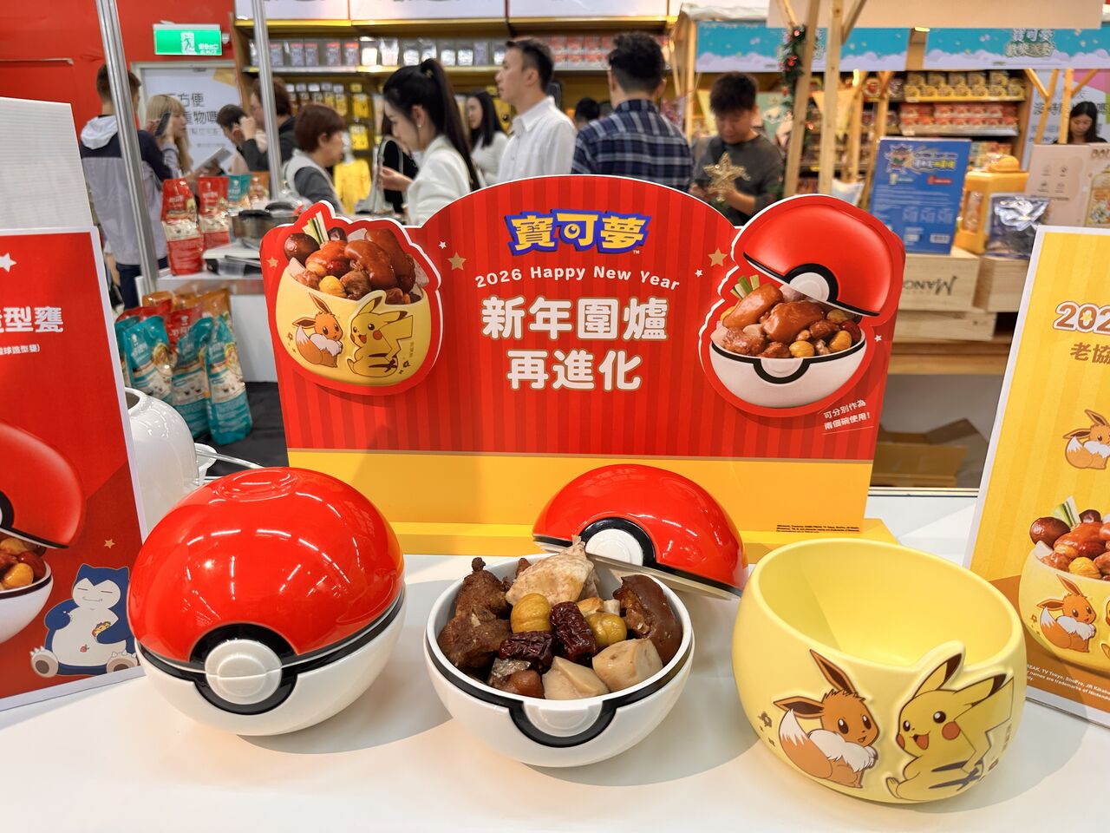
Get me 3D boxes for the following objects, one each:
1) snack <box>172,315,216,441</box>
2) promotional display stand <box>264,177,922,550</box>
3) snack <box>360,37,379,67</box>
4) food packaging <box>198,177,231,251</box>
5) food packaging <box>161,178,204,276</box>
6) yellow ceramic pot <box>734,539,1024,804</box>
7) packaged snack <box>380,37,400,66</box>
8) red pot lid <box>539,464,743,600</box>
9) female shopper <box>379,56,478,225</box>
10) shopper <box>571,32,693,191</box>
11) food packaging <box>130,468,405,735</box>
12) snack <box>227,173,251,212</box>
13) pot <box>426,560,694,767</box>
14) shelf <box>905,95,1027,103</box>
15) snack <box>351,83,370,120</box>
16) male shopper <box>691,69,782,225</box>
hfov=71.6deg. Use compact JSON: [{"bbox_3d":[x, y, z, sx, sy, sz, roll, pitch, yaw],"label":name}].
[{"bbox_3d":[-0.778,-0.090,1.644,0.100,0.250,0.065,-17,24,-41],"label":"snack"},{"bbox_3d":[0.021,-0.043,0.800,0.693,0.396,0.067,1,19,3],"label":"promotional display stand"},{"bbox_3d":[-1.184,-2.322,4.900,0.115,0.170,0.050,2,19,6],"label":"snack"},{"bbox_3d":[-1.163,-0.699,2.639,0.115,0.250,0.065,-4,19,-11],"label":"food packaging"},{"bbox_3d":[-1.011,-0.519,2.101,0.100,0.250,0.065,-16,23,-39],"label":"food packaging"},{"bbox_3d":[0.252,0.196,0.618,0.215,0.148,0.215,4,18,15],"label":"yellow ceramic pot"},{"bbox_3d":[-1.035,-2.286,4.836,0.115,0.175,0.060,-1,17,0],"label":"packaged snack"},{"bbox_3d":[0.085,0.098,0.719,0.197,0.088,0.199,11,-12,17],"label":"red pot lid"},{"bbox_3d":[-0.363,-0.262,2.434,0.360,1.580,0.420,0,18,3],"label":"female shopper"},{"bbox_3d":[0.284,-0.499,2.915,0.480,1.730,0.320,3,18,12],"label":"shopper"},{"bbox_3d":[-0.214,0.139,0.590,0.197,0.185,0.201,-3,19,-9],"label":"food packaging"},{"bbox_3d":[-1.202,-0.781,2.931,0.100,0.250,0.065,-14,22,-36],"label":"snack"},{"bbox_3d":[0.004,0.194,0.585,0.197,0.096,0.199,0,19,0],"label":"pot"},{"bbox_3d":[2.996,-2.364,5.770,0.880,0.045,0.360,1,19,4],"label":"shelf"},{"bbox_3d":[-1.257,-2.035,4.968,0.110,0.210,0.050,-1,17,0],"label":"snack"},{"bbox_3d":[0.723,-0.538,3.186,0.460,1.630,0.360,7,19,22],"label":"male shopper"}]

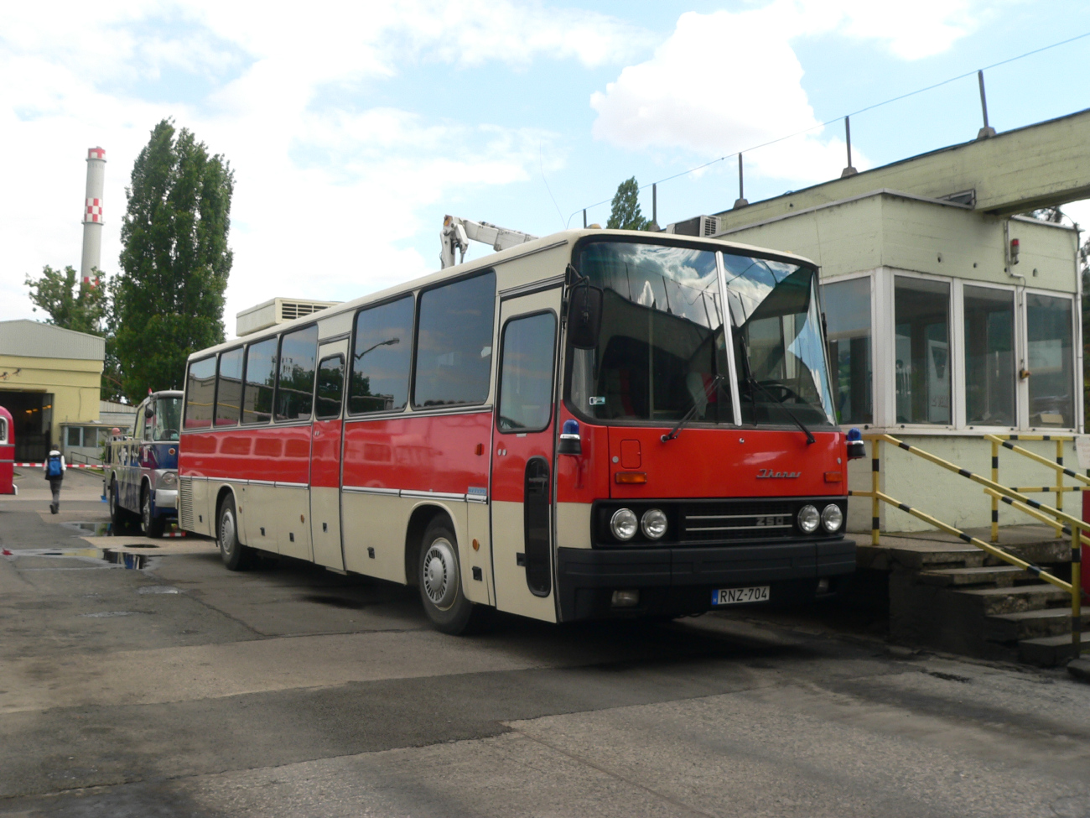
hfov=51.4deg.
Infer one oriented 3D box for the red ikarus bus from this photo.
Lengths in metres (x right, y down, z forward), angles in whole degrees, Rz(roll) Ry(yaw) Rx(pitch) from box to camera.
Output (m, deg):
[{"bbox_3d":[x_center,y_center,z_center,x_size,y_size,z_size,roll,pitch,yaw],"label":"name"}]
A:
[{"bbox_3d":[-1.622,0.289,12.870,2.520,3.380,12.025,2,-3,-30],"label":"red ikarus bus"}]

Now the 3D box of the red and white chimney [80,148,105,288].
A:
[{"bbox_3d":[-147.287,-34.195,366.833,6.300,102.230,6.300,0,-3,0],"label":"red and white chimney"}]

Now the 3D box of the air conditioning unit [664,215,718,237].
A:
[{"bbox_3d":[2.042,-2.289,15.600,0.320,0.570,0.770,2,-3,-30],"label":"air conditioning unit"}]

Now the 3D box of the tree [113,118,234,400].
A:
[{"bbox_3d":[-29.133,-8.667,87.461,9.000,27.613,9.000,0,-3,0],"label":"tree"}]

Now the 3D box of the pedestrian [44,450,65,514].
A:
[{"bbox_3d":[-12.355,1.778,28.589,0.520,1.700,0.450,0,-3,-2],"label":"pedestrian"}]

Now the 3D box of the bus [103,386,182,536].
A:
[{"bbox_3d":[-7.141,1.081,23.068,2.500,2.650,8.700,1,-3,-26],"label":"bus"}]

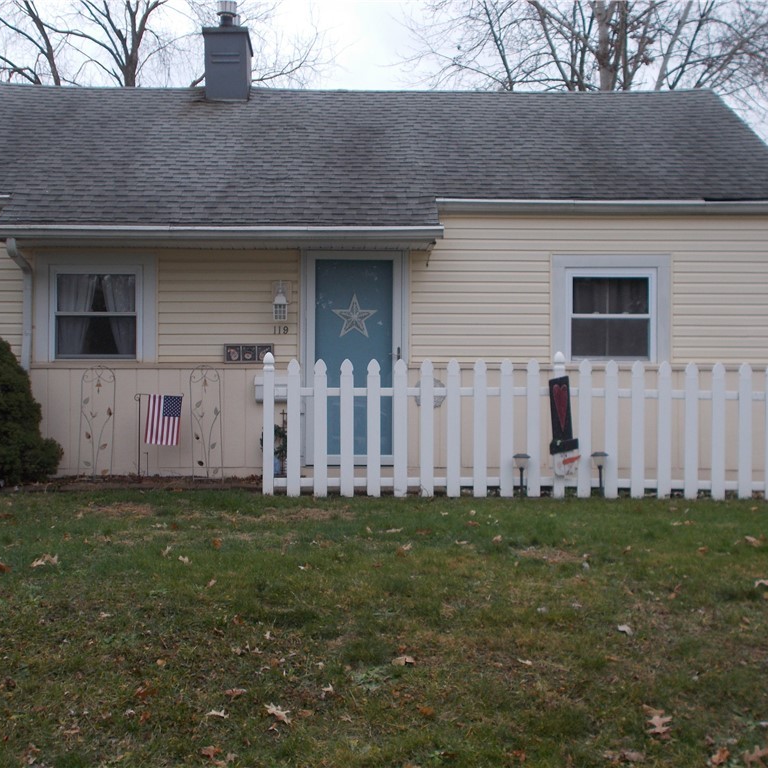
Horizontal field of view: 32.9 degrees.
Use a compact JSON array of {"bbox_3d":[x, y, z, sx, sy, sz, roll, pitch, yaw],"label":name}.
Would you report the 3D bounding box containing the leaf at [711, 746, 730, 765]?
[{"bbox_3d":[1.125,1.242,4.353,0.070,0.035,0.075,0,-1,0],"label":"leaf"}]

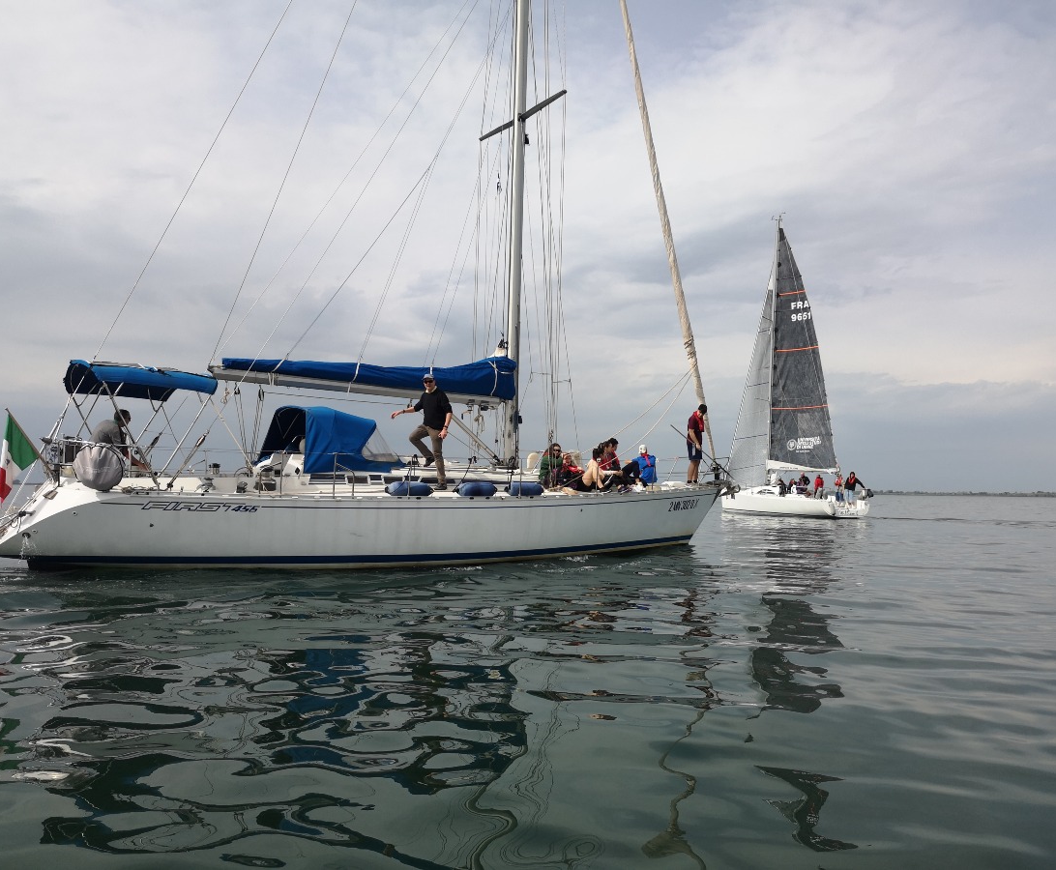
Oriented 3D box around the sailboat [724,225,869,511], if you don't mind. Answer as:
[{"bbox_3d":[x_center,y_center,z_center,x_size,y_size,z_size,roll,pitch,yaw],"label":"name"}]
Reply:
[{"bbox_3d":[13.609,-3.714,49.002,3.400,16.000,10.600,2,-4,-22],"label":"sailboat"}]

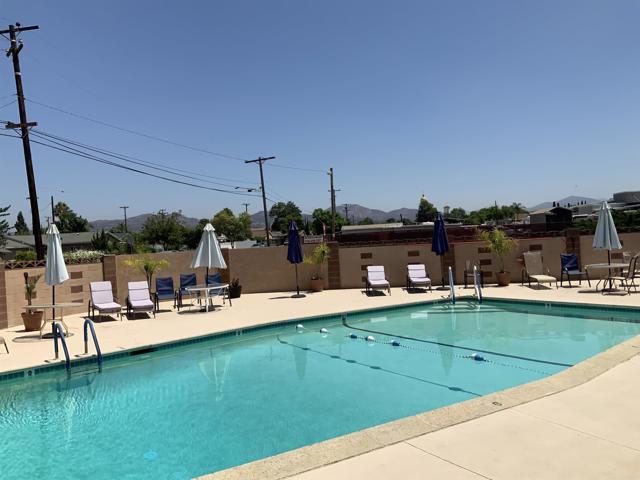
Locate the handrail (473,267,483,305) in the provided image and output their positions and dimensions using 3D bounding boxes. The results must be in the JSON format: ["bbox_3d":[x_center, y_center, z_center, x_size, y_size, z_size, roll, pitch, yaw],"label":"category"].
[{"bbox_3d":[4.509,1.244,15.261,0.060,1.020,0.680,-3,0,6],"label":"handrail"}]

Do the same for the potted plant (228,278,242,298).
[{"bbox_3d":[-2.849,1.620,18.042,0.430,0.660,0.430,-3,0,-9],"label":"potted plant"}]

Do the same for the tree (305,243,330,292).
[{"bbox_3d":[-0.101,0.941,19.316,0.900,1.780,0.850,-3,0,0],"label":"tree"}]

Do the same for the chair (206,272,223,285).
[{"bbox_3d":[-2.946,1.478,15.793,0.630,0.930,0.700,-3,0,-22],"label":"chair"}]

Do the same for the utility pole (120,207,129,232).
[{"bbox_3d":[-39.749,-1.181,109.970,1.900,11.193,0.600,-3,0,-20],"label":"utility pole"}]

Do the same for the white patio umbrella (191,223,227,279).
[{"bbox_3d":[-3.076,0.728,14.877,0.980,2.430,0.980,-3,0,-11],"label":"white patio umbrella"}]

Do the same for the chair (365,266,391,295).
[{"bbox_3d":[1.820,1.282,16.843,0.660,0.830,1.850,-3,0,5],"label":"chair"}]

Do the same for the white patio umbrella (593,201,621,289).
[{"bbox_3d":[7.659,0.159,14.327,0.780,2.430,0.780,-3,0,28],"label":"white patio umbrella"}]

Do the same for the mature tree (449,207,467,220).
[{"bbox_3d":[21.960,-2.072,84.983,3.600,6.169,3.600,-3,0,15],"label":"mature tree"}]

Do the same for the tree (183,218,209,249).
[{"bbox_3d":[-11.949,0.272,51.987,2.800,4.722,2.800,-3,0,-13],"label":"tree"}]

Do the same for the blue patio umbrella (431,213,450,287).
[{"bbox_3d":[4.013,0.354,17.717,0.560,2.500,0.560,-3,0,13],"label":"blue patio umbrella"}]

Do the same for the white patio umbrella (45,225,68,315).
[{"bbox_3d":[-5.683,0.848,11.547,0.540,2.430,0.540,-3,0,-27],"label":"white patio umbrella"}]

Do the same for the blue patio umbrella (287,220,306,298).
[{"bbox_3d":[-0.807,0.609,17.656,0.570,2.510,0.570,-5,0,0],"label":"blue patio umbrella"}]

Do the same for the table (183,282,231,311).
[{"bbox_3d":[-3.120,1.607,14.862,1.220,0.680,1.220,-3,0,-11],"label":"table"}]

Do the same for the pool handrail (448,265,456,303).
[{"bbox_3d":[3.682,1.273,14.892,0.120,1.030,0.650,-3,0,3],"label":"pool handrail"}]

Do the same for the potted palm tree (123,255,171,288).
[{"bbox_3d":[-5.583,1.292,17.218,1.450,1.630,1.300,-3,1,-27],"label":"potted palm tree"}]

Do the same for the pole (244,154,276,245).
[{"bbox_3d":[-5.297,-3.111,52.000,2.750,9.840,0.300,-6,0,12],"label":"pole"}]

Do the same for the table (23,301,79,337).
[{"bbox_3d":[-6.032,1.833,12.097,1.280,0.690,1.280,-3,1,-30],"label":"table"}]

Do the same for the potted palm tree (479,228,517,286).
[{"bbox_3d":[5.931,0.543,17.776,1.200,1.920,1.150,-3,0,18],"label":"potted palm tree"}]

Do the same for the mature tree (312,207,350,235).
[{"bbox_3d":[1.403,-1.047,69.983,5.000,6.138,4.800,-3,0,1],"label":"mature tree"}]

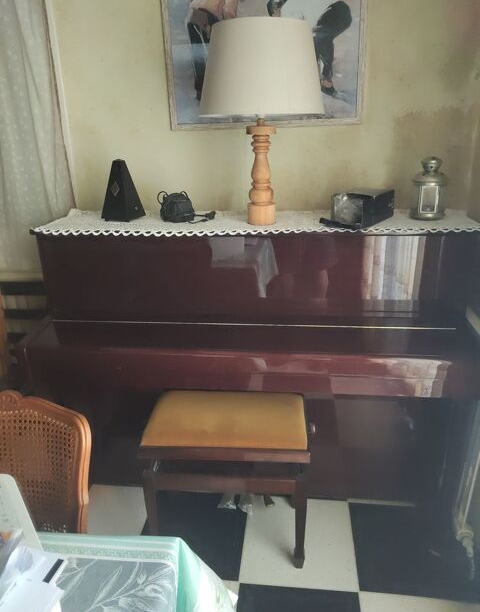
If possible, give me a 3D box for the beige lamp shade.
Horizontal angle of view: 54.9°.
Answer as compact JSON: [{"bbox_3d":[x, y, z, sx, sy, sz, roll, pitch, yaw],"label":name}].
[{"bbox_3d":[0.070,-0.743,1.473,0.408,0.245,0.408,1,21,7],"label":"beige lamp shade"}]

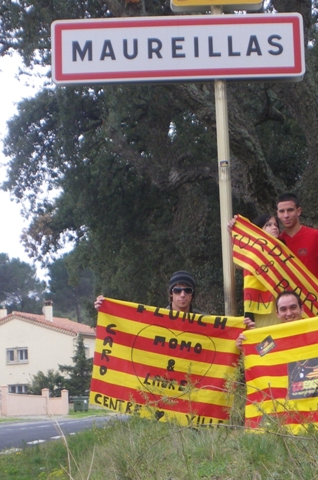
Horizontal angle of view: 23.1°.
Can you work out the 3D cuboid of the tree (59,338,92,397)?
[{"bbox_3d":[-5.287,8.440,51.000,2.600,4.700,2.600,-2,-8,0],"label":"tree"}]

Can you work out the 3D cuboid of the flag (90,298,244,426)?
[{"bbox_3d":[0.056,0.757,4.800,0.890,0.670,0.100,8,-6,0],"label":"flag"}]

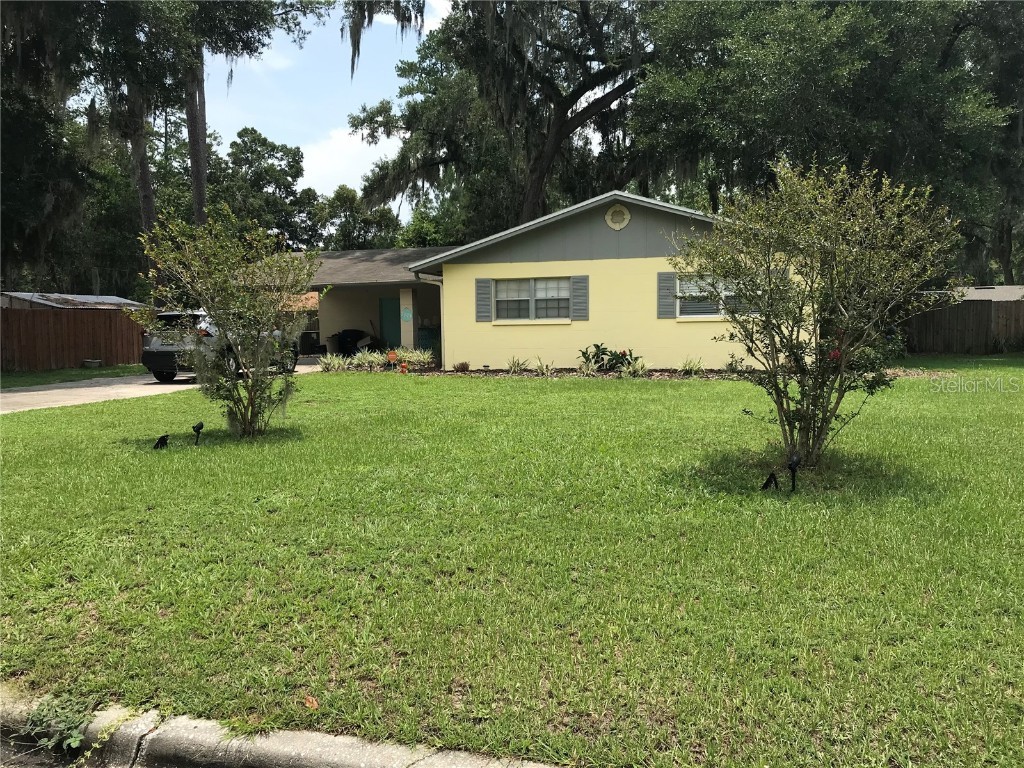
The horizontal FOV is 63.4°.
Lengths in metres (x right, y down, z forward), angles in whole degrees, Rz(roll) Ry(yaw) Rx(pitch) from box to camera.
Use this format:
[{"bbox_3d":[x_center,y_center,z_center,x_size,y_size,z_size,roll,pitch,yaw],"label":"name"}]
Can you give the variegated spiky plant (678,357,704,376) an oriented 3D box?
[{"bbox_3d":[3.776,-0.362,17.401,0.498,0.401,0.471,1,5,16],"label":"variegated spiky plant"}]

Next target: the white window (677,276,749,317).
[{"bbox_3d":[4.550,-1.910,17.880,1.880,0.980,0.120,1,5,16],"label":"white window"}]

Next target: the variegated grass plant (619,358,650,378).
[{"bbox_3d":[2.601,-0.334,17.584,0.612,0.405,0.579,1,5,16],"label":"variegated grass plant"}]

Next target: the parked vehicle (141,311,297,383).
[{"bbox_3d":[-7.116,-1.017,20.822,1.860,1.690,4.630,1,5,14],"label":"parked vehicle"}]

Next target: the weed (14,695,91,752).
[{"bbox_3d":[-1.668,1.234,3.020,0.250,0.130,0.190,1,5,16],"label":"weed"}]

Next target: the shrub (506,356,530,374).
[{"bbox_3d":[0.145,-0.412,18.438,0.497,0.393,0.470,1,5,16],"label":"shrub"}]

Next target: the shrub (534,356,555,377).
[{"bbox_3d":[0.731,-0.396,18.219,0.419,0.432,0.397,1,5,16],"label":"shrub"}]

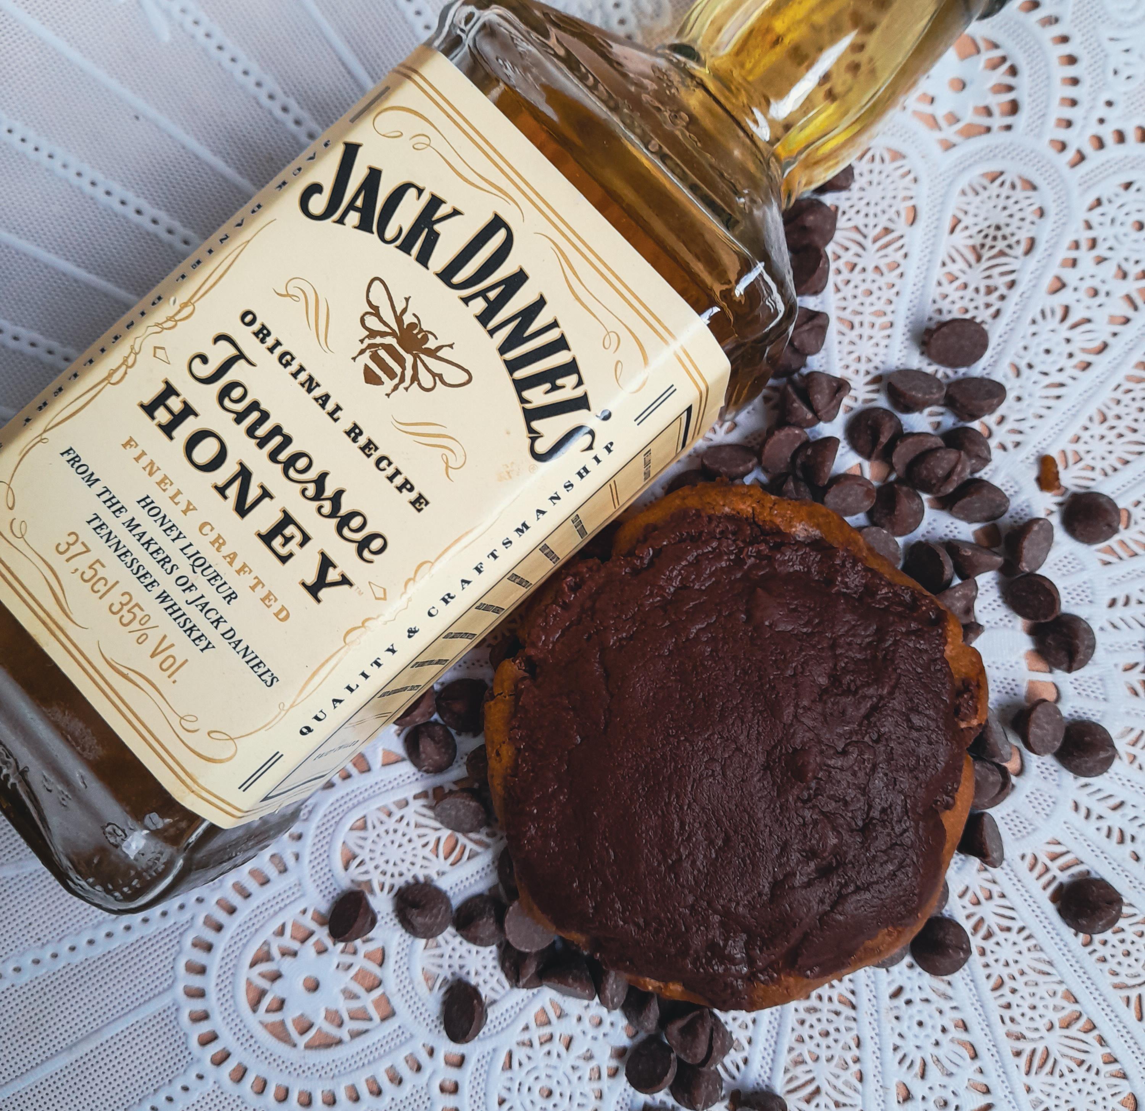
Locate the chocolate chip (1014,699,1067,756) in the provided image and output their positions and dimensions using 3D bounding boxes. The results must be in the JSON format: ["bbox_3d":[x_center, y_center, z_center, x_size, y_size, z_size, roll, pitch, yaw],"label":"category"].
[{"bbox_3d":[0.082,0.031,0.198,0.010,0.007,0.010,7,84,-26],"label":"chocolate chip"}]

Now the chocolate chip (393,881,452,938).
[{"bbox_3d":[-0.028,0.065,0.200,0.010,0.007,0.010,0,86,2],"label":"chocolate chip"}]

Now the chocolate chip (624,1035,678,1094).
[{"bbox_3d":[0.015,0.090,0.193,0.010,0.007,0.010,-20,50,25],"label":"chocolate chip"}]

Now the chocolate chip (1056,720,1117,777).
[{"bbox_3d":[0.091,0.034,0.193,0.010,0.007,0.010,0,87,-2],"label":"chocolate chip"}]

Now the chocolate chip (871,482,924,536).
[{"bbox_3d":[0.060,-0.009,0.201,0.010,0.007,0.010,0,86,2],"label":"chocolate chip"}]

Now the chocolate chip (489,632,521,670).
[{"bbox_3d":[-0.013,0.020,0.201,0.007,0.010,0.010,-33,84,35],"label":"chocolate chip"}]

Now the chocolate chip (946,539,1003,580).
[{"bbox_3d":[0.073,0.001,0.198,0.008,0.009,0.009,2,86,-5],"label":"chocolate chip"}]

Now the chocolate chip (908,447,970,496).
[{"bbox_3d":[0.066,-0.013,0.195,0.010,0.007,0.010,-20,130,0],"label":"chocolate chip"}]

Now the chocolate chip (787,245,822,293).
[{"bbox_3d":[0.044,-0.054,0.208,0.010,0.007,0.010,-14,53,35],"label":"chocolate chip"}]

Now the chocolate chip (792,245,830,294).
[{"bbox_3d":[0.045,-0.051,0.205,0.006,0.010,0.010,29,87,-34],"label":"chocolate chip"}]

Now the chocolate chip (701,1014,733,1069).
[{"bbox_3d":[0.025,0.088,0.199,0.007,0.010,0.010,3,59,3],"label":"chocolate chip"}]

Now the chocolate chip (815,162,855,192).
[{"bbox_3d":[0.048,-0.074,0.207,0.010,0.007,0.010,0,86,2],"label":"chocolate chip"}]

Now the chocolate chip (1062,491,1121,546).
[{"bbox_3d":[0.095,-0.007,0.200,0.010,0.007,0.010,0,87,-4],"label":"chocolate chip"}]

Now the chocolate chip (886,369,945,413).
[{"bbox_3d":[0.062,-0.029,0.203,0.011,0.011,0.006,17,129,4],"label":"chocolate chip"}]

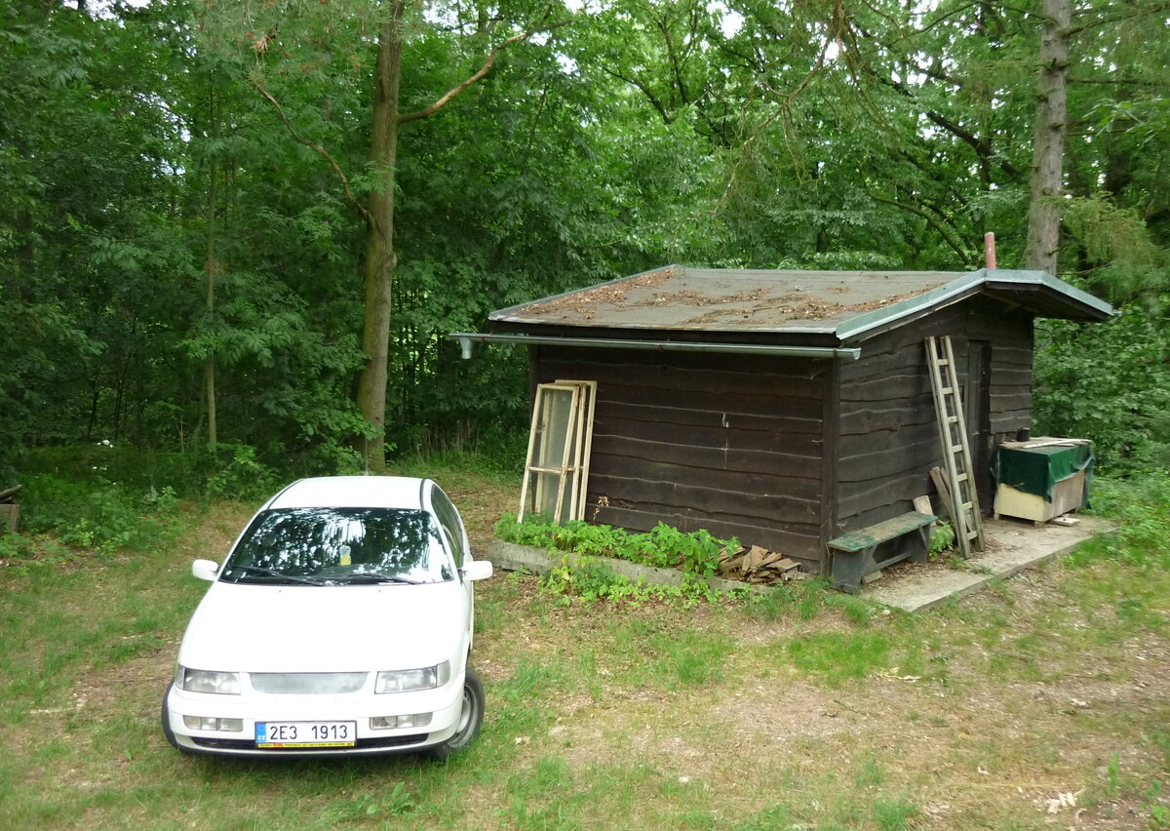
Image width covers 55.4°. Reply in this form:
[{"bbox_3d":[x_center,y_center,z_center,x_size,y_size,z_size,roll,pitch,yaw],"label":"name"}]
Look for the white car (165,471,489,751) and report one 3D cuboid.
[{"bbox_3d":[-1.680,1.245,8.200,1.760,1.420,4.600,0,4,-5],"label":"white car"}]

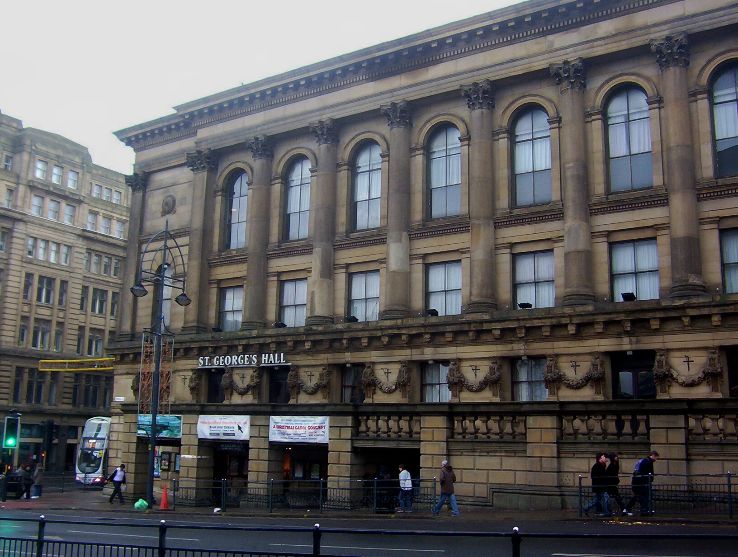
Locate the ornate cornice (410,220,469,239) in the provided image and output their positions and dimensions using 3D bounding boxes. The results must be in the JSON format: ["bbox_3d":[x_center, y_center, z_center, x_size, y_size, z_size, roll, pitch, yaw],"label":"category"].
[{"bbox_3d":[3.235,-2.061,33.755,3.100,0.470,0.380,-6,-14,31],"label":"ornate cornice"}]

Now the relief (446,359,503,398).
[{"bbox_3d":[4.066,3.859,29.727,2.150,1.500,0.380,-6,-14,31],"label":"relief"}]

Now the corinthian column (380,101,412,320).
[{"bbox_3d":[1.208,-3.028,33.749,1.220,9.700,1.000,-6,-14,32],"label":"corinthian column"}]

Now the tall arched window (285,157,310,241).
[{"bbox_3d":[-3.369,-3.906,37.424,1.700,4.200,0.250,-6,-14,31],"label":"tall arched window"}]

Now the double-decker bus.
[{"bbox_3d":[-14.867,11.991,53.077,2.520,4.370,10.500,-6,-14,31],"label":"double-decker bus"}]

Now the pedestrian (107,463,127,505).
[{"bbox_3d":[-10.774,8.816,32.955,0.700,1.680,0.550,-10,-16,42],"label":"pedestrian"}]

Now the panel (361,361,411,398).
[{"bbox_3d":[0.760,4.189,31.693,2.100,1.450,0.450,-6,-14,32],"label":"panel"}]

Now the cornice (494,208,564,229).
[{"bbox_3d":[6.655,-2.436,31.676,3.100,0.470,0.380,-6,-14,31],"label":"cornice"}]

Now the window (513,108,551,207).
[{"bbox_3d":[6.661,-4.996,31.324,1.700,4.200,0.250,-6,-14,31],"label":"window"}]

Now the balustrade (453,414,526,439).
[{"bbox_3d":[4.249,5.215,26.883,2.970,0.950,0.380,-6,-14,31],"label":"balustrade"}]

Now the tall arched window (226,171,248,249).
[{"bbox_3d":[-6.839,-3.658,40.925,1.760,4.450,0.350,-6,-14,31],"label":"tall arched window"}]

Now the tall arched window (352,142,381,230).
[{"bbox_3d":[-0.093,-4.302,35.775,1.650,4.100,0.300,-6,-14,31],"label":"tall arched window"}]

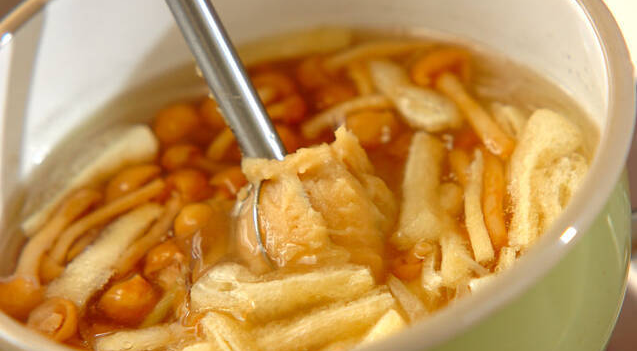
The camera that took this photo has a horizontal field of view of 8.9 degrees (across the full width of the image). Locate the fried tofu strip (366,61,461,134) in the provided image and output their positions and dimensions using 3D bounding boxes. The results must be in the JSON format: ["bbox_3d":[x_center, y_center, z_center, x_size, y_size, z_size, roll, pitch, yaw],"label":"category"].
[{"bbox_3d":[0.026,-0.022,1.118,0.011,0.006,0.029,-34,46,-21],"label":"fried tofu strip"}]

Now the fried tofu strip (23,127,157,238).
[{"bbox_3d":[-0.063,0.002,1.135,0.043,0.005,0.009,-37,46,-24],"label":"fried tofu strip"}]

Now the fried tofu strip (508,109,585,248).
[{"bbox_3d":[0.060,0.002,1.079,0.017,0.010,0.042,-1,43,13],"label":"fried tofu strip"}]

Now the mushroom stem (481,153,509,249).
[{"bbox_3d":[0.047,0.007,1.095,0.005,0.004,0.034,-9,41,6],"label":"mushroom stem"}]

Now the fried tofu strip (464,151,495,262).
[{"bbox_3d":[0.043,0.008,1.081,0.004,0.006,0.039,-9,42,5],"label":"fried tofu strip"}]

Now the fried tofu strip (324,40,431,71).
[{"bbox_3d":[0.017,-0.033,1.150,0.029,0.004,0.004,-10,41,5],"label":"fried tofu strip"}]

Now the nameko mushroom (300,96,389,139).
[{"bbox_3d":[0.008,-0.015,1.110,0.027,0.007,0.009,-23,42,-10],"label":"nameko mushroom"}]

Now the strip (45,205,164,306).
[{"bbox_3d":[-0.057,0.021,1.093,0.009,0.006,0.036,25,54,35],"label":"strip"}]

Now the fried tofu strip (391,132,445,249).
[{"bbox_3d":[0.027,0.004,1.105,0.009,0.006,0.041,-3,42,13],"label":"fried tofu strip"}]

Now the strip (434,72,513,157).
[{"bbox_3d":[0.042,-0.016,1.106,0.005,0.005,0.035,-27,43,-14],"label":"strip"}]

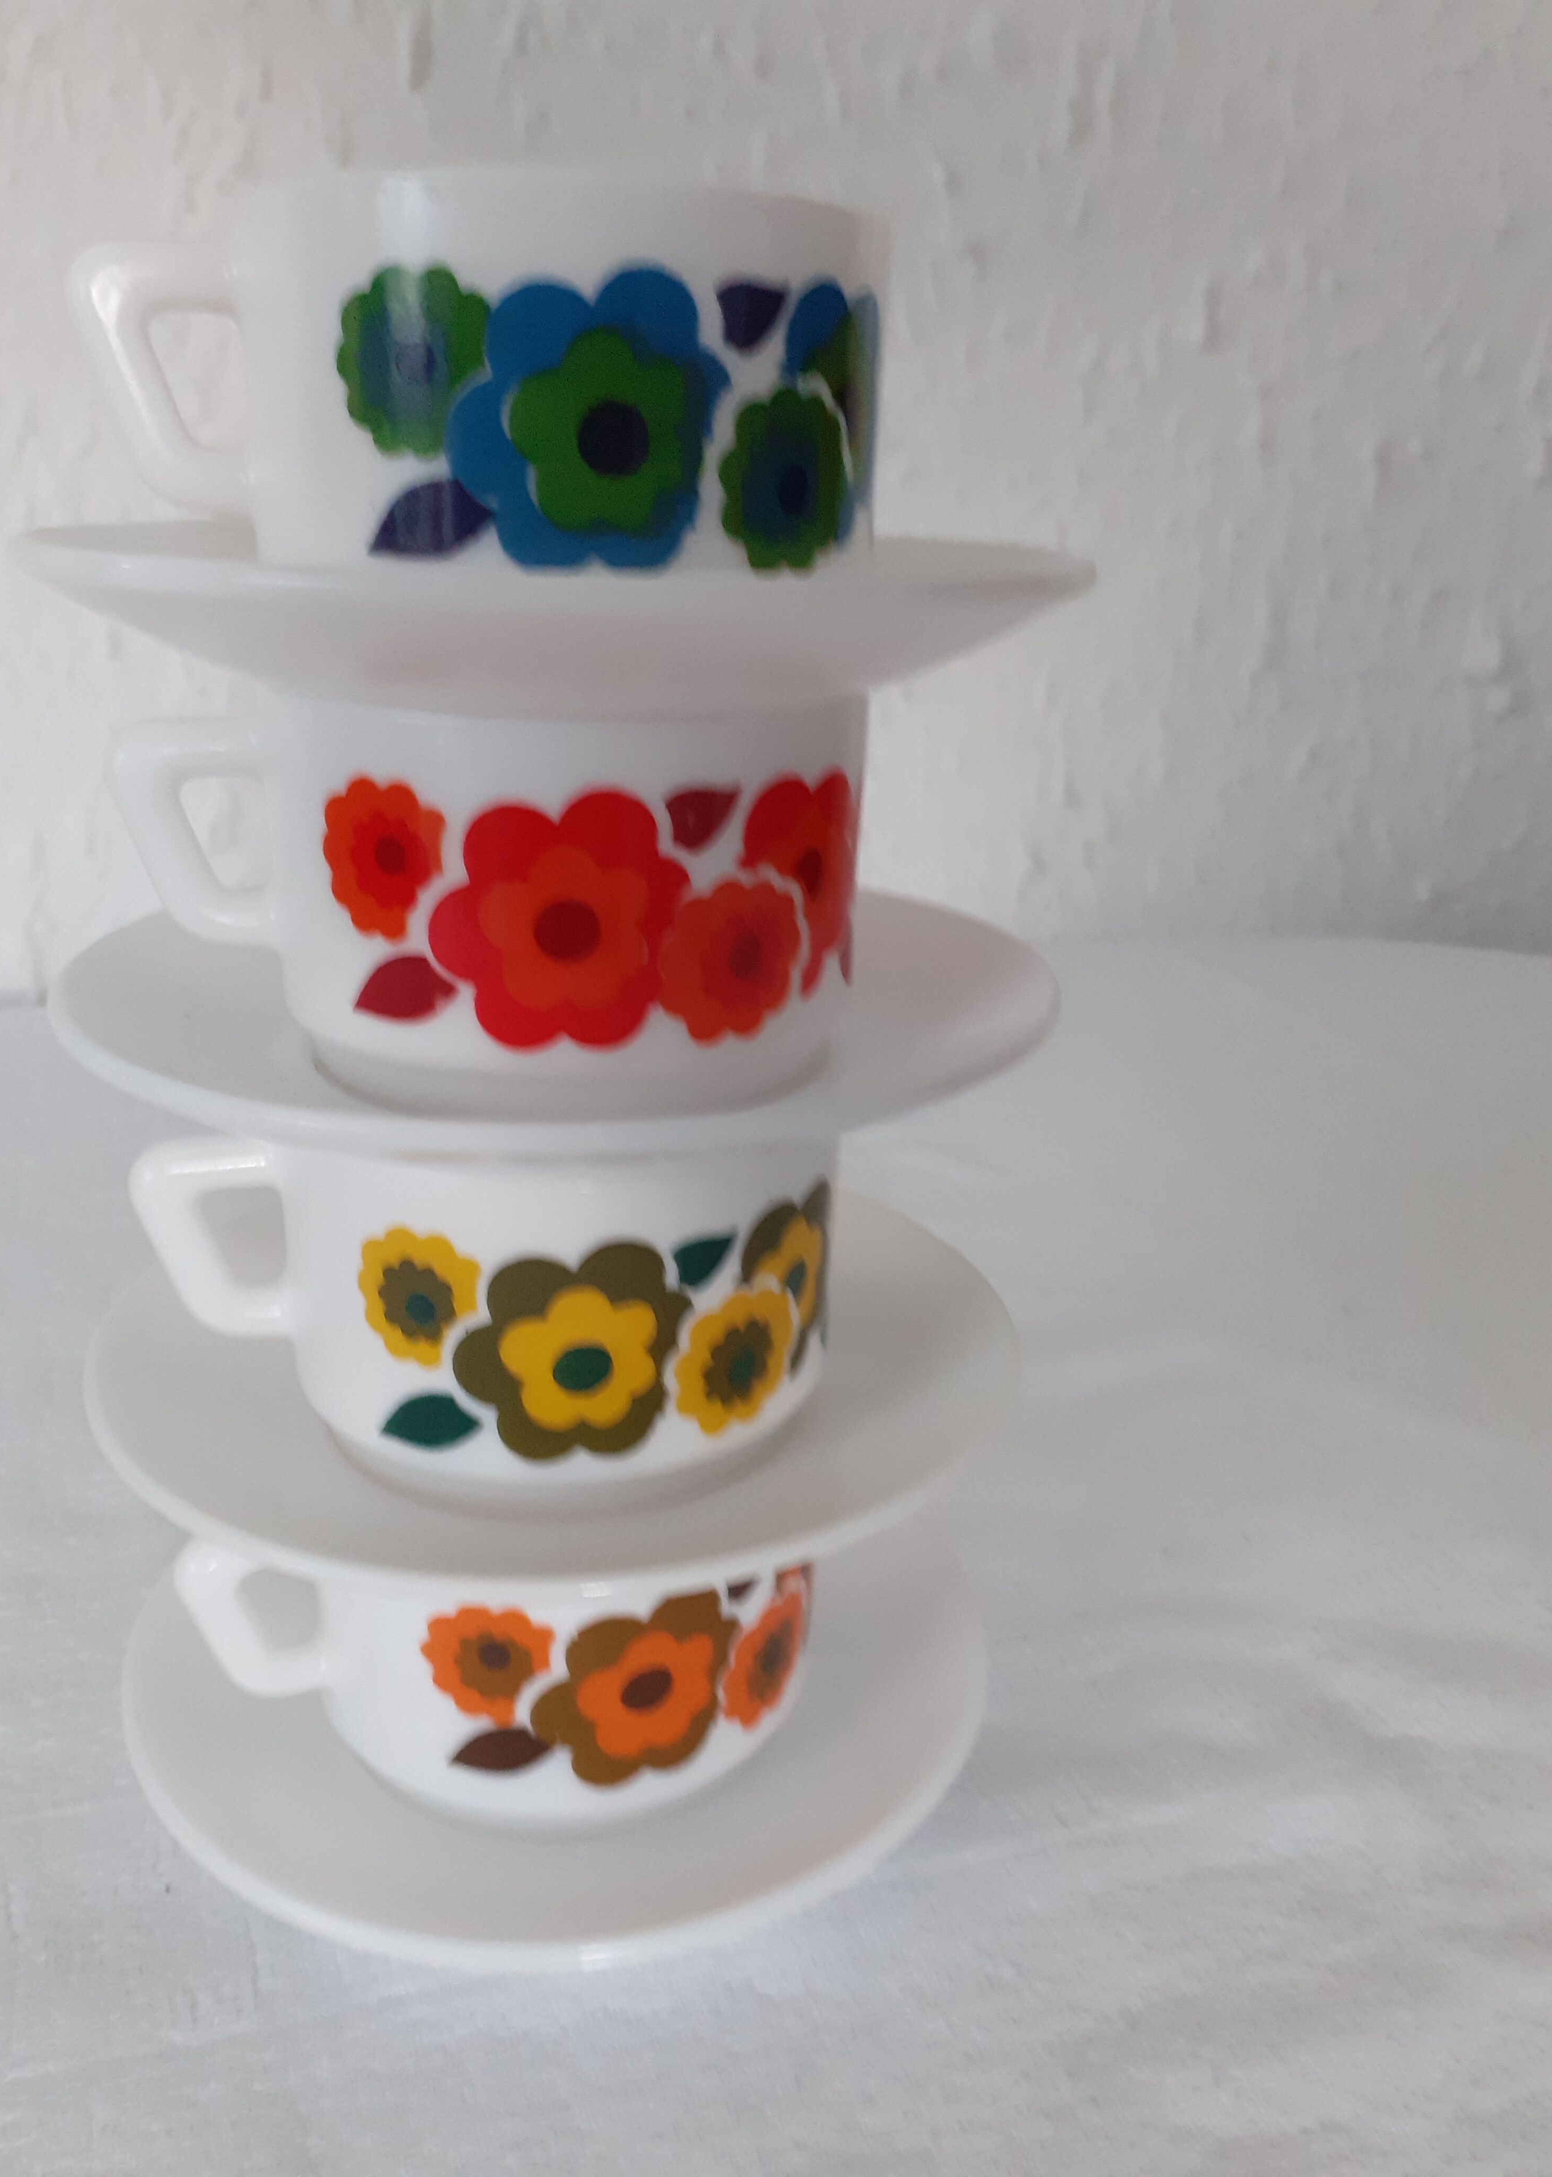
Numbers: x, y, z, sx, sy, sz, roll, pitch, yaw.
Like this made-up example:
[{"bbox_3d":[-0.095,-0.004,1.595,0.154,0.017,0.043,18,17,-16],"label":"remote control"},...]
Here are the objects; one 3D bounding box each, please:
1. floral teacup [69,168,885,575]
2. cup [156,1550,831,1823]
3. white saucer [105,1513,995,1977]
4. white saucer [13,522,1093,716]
[{"bbox_3d":[-0.038,-0.084,0.220,0.102,0.053,0.081,1,21,-3],"label":"floral teacup"},{"bbox_3d":[-0.043,0.078,0.274,0.102,0.053,0.081,-9,23,-26],"label":"cup"},{"bbox_3d":[-0.034,0.097,0.286,0.140,0.020,0.140,2,21,-1],"label":"white saucer"},{"bbox_3d":[-0.029,-0.064,0.229,0.140,0.020,0.140,2,21,-1],"label":"white saucer"}]

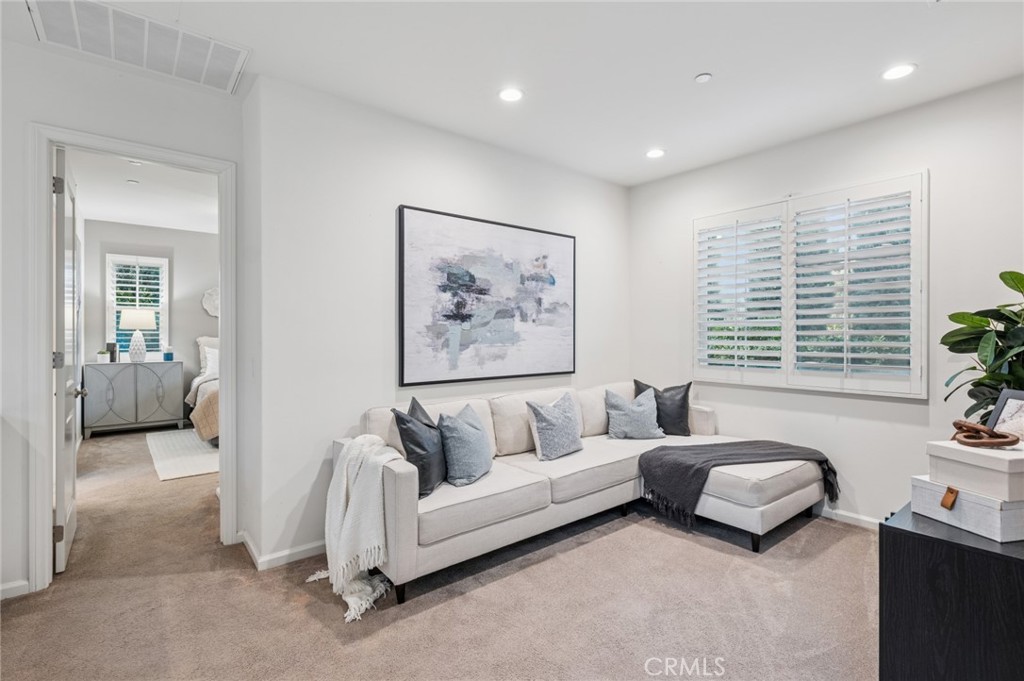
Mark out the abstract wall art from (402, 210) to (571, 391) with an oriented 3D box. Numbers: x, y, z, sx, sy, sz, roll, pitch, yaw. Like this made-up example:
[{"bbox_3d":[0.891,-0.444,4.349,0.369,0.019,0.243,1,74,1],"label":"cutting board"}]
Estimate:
[{"bbox_3d":[-0.105,-0.305,3.594,1.685,1.229,0.045,0,0,-38],"label":"abstract wall art"}]

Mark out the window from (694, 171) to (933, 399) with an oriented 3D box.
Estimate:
[{"bbox_3d":[2.195,-0.364,3.562,0.090,1.479,1.611,0,0,-38],"label":"window"}]

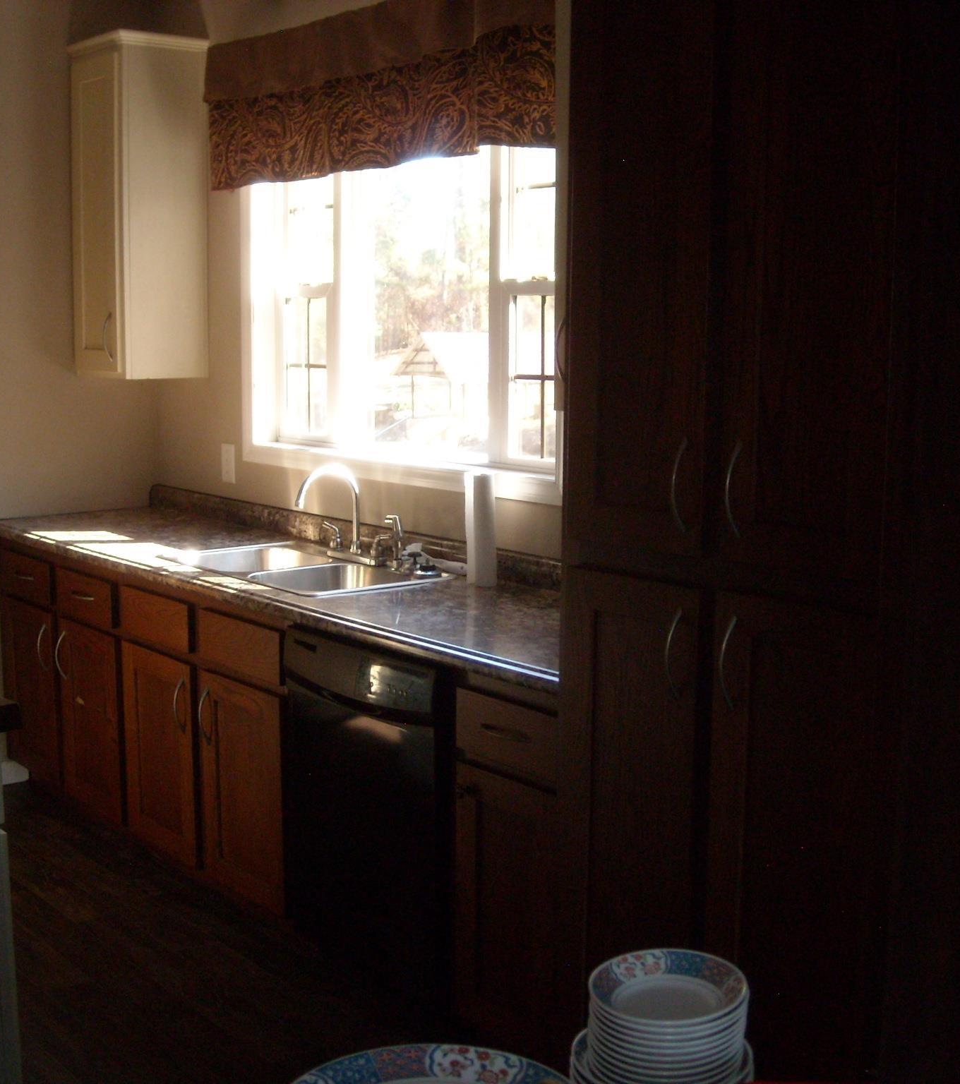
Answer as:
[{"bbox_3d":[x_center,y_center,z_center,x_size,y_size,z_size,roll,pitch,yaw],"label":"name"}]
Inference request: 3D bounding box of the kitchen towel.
[{"bbox_3d":[0.005,-0.032,3.622,0.080,0.282,0.080,0,8,0],"label":"kitchen towel"}]

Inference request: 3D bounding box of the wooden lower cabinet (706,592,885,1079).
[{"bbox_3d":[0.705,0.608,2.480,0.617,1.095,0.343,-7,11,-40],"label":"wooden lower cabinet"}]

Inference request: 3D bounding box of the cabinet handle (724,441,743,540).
[{"bbox_3d":[0.387,-0.077,2.254,0.034,0.157,0.014,-7,11,-40],"label":"cabinet handle"}]

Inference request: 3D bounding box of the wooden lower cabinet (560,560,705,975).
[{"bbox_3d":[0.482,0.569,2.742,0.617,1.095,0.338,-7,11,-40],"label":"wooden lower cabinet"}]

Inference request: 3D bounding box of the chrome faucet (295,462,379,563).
[{"bbox_3d":[-0.402,-0.084,3.991,0.224,0.264,0.254,-7,11,-40],"label":"chrome faucet"}]

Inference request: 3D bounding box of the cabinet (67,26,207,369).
[{"bbox_3d":[-1.122,-1.072,4.780,0.323,1.057,0.383,-7,11,-40],"label":"cabinet"}]

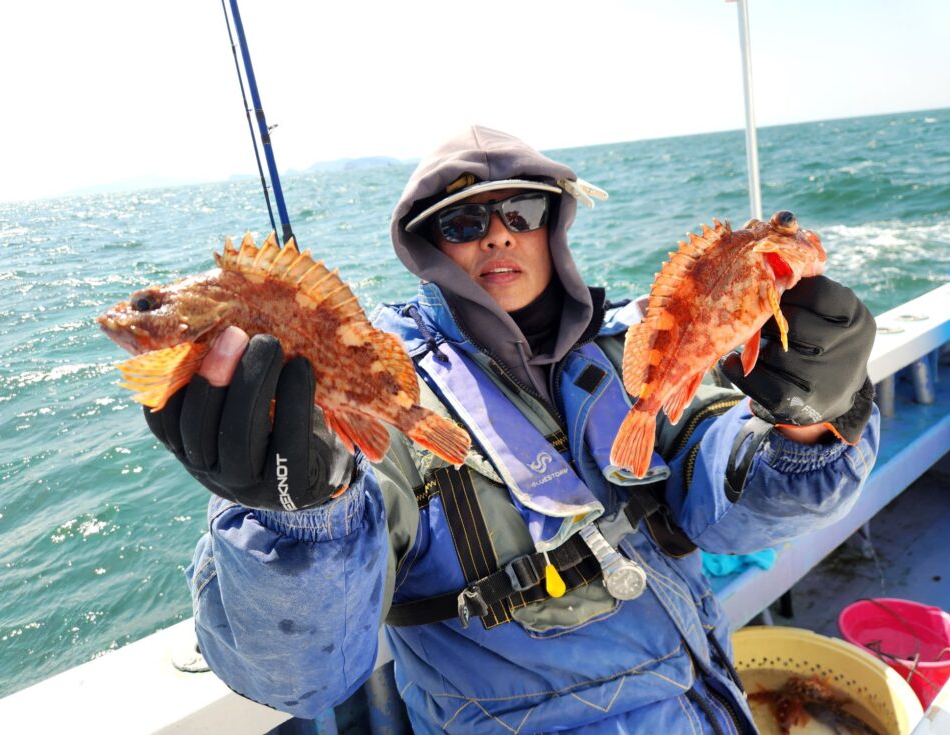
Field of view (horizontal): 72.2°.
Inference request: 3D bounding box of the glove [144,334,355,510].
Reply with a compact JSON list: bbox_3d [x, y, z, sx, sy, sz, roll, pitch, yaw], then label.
[{"bbox_3d":[-0.145,0.031,0.428,0.112,0.113,0.108,6,7,3],"label":"glove"}]

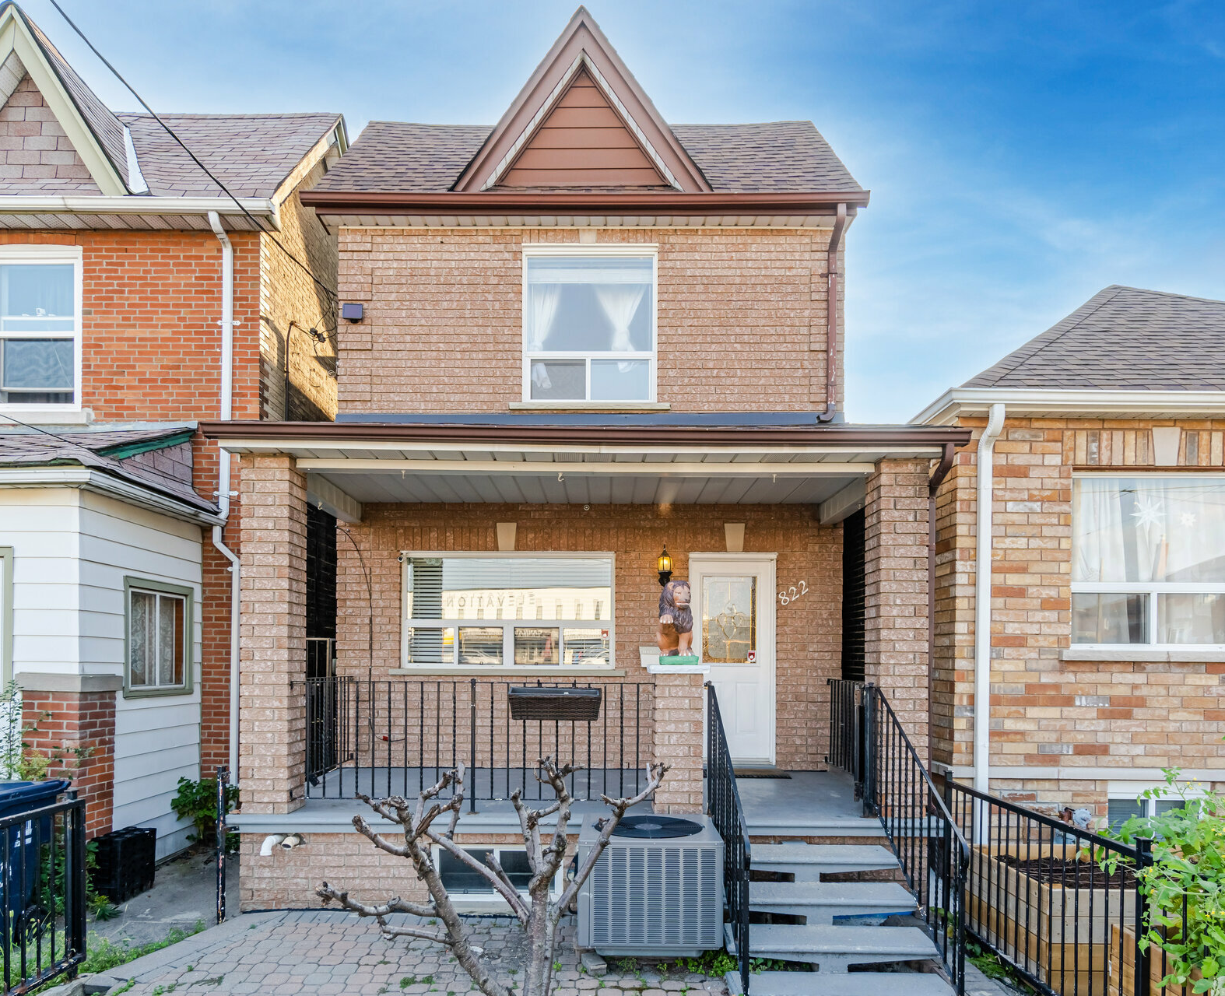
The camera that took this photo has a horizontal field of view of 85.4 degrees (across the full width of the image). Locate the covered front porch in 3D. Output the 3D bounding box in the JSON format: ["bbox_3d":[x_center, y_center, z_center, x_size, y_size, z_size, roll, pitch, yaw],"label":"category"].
[{"bbox_3d":[-0.200,1.120,5.450,5.120,3.900,2.250,0,-4,0],"label":"covered front porch"}]

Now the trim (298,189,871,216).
[{"bbox_3d":[-0.260,-2.840,6.400,5.500,0.240,0.180,0,0,0],"label":"trim"}]

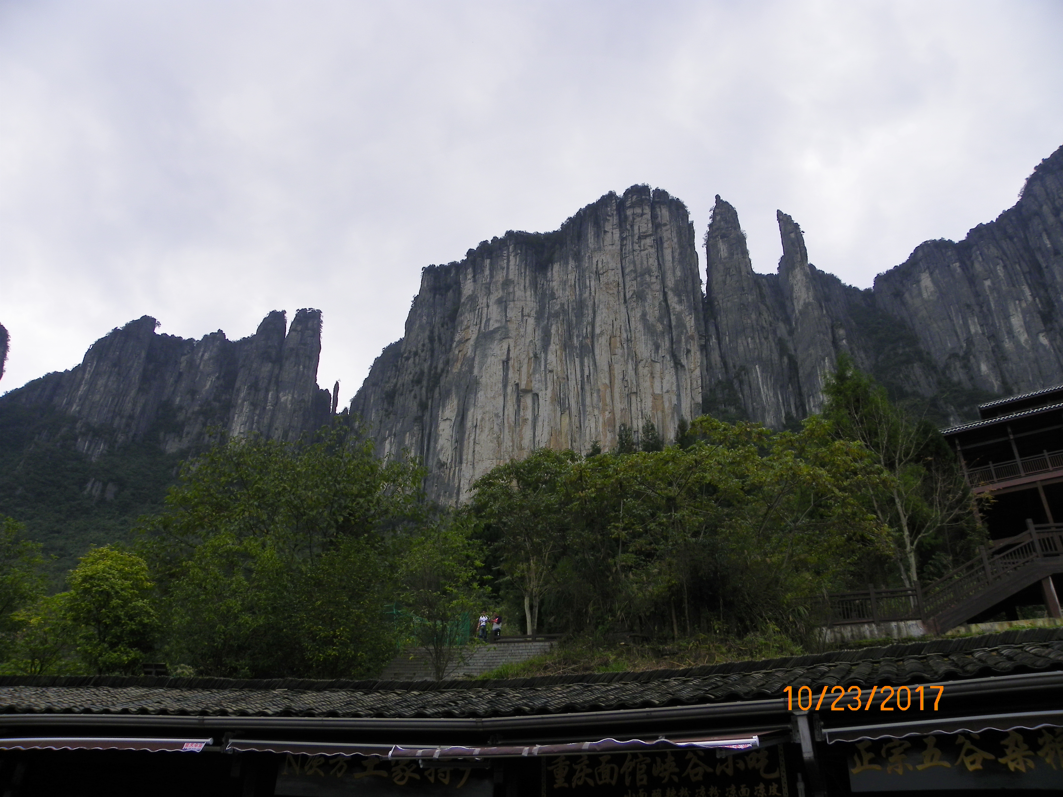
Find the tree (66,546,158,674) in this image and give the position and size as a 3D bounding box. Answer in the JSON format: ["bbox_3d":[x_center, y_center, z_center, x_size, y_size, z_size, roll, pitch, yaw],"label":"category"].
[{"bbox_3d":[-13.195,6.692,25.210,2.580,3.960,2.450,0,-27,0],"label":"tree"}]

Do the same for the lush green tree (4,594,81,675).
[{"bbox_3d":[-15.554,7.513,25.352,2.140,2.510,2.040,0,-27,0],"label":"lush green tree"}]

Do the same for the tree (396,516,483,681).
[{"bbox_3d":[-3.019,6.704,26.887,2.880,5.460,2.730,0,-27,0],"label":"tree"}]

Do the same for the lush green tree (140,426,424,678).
[{"bbox_3d":[-8.648,5.328,28.149,9.710,8.500,8.260,0,-27,0],"label":"lush green tree"}]

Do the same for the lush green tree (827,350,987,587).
[{"bbox_3d":[13.787,2.842,29.977,5.500,9.400,4.950,0,-27,0],"label":"lush green tree"}]

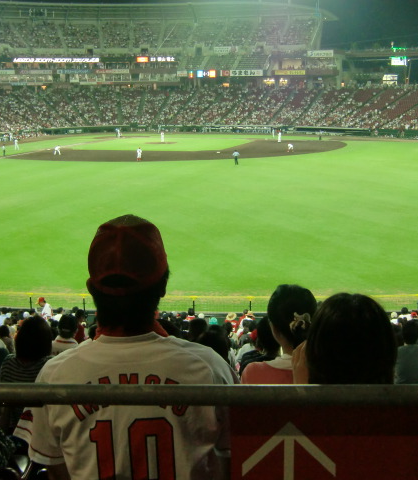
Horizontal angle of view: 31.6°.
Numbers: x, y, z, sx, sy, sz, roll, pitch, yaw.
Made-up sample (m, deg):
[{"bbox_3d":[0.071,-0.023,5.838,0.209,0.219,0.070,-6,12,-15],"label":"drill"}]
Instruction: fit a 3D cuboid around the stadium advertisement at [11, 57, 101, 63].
[{"bbox_3d":[-35.687,-41.964,171.925,20.801,1.291,0.300,-6,13,-26],"label":"stadium advertisement"}]

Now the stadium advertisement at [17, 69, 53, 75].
[{"bbox_3d":[-40.015,-38.790,170.848,7.600,1.050,0.200,-4,12,-14],"label":"stadium advertisement"}]

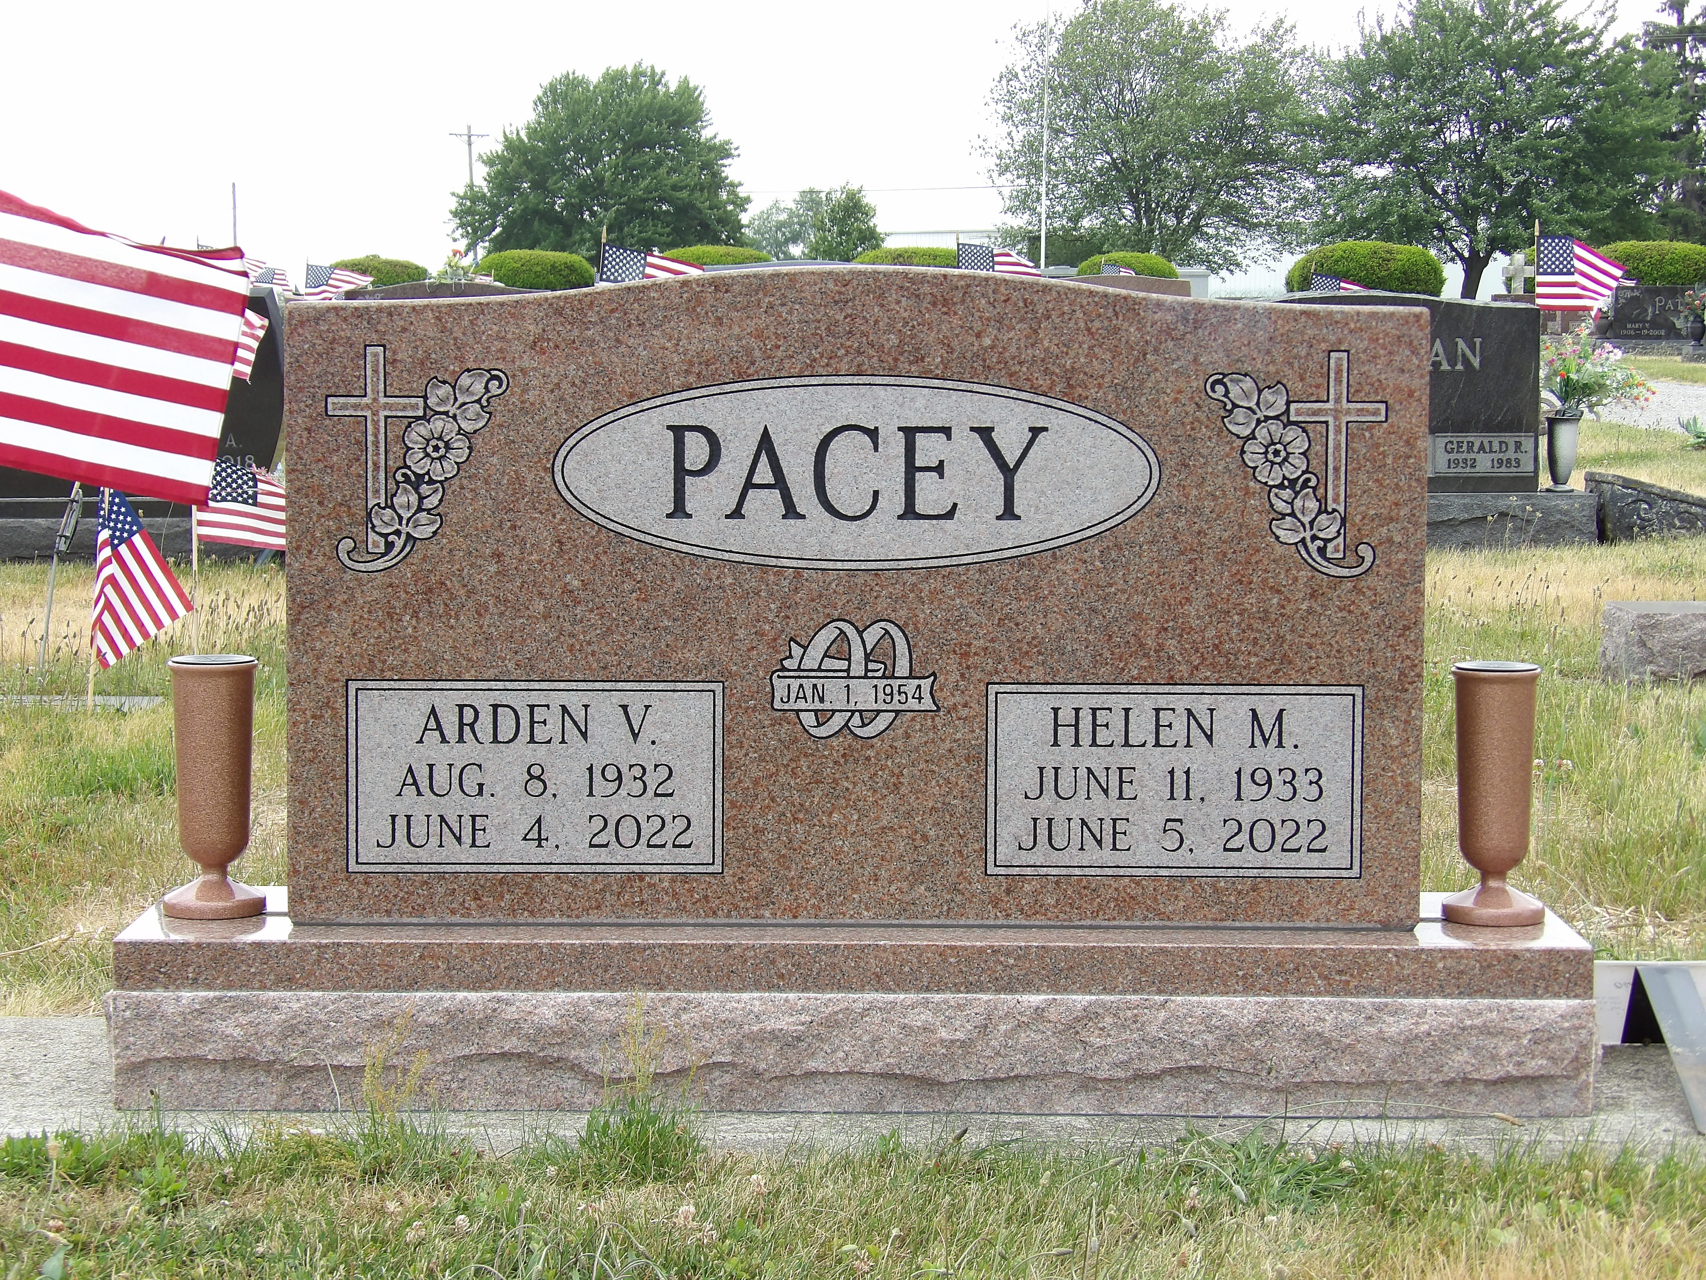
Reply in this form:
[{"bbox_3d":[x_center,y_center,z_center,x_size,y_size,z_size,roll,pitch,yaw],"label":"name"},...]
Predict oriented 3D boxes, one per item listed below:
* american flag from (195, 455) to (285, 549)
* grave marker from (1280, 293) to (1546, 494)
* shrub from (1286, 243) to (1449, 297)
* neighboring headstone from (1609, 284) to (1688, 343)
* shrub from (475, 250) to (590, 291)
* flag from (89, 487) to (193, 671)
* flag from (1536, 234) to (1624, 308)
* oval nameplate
[{"bbox_3d":[-1.255,-0.291,7.550,0.289,0.221,0.060,0,5,0],"label":"american flag"},{"bbox_3d":[1.529,-0.759,10.722,1.067,0.613,0.200,0,5,0],"label":"grave marker"},{"bbox_3d":[5.183,-3.489,36.050,1.623,1.100,1.623,0,5,0],"label":"shrub"},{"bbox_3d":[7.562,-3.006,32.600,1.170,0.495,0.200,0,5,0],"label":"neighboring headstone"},{"bbox_3d":[-4.293,-5.031,48.498,1.569,0.595,1.569,0,5,0],"label":"shrub"},{"bbox_3d":[-1.343,-0.127,6.700,0.190,0.365,0.100,0,5,0],"label":"flag"},{"bbox_3d":[2.046,-1.026,9.950,0.260,0.210,0.100,0,5,0],"label":"flag"},{"bbox_3d":[0.004,-0.157,3.338,0.570,0.183,0.012,0,5,0],"label":"oval nameplate"}]

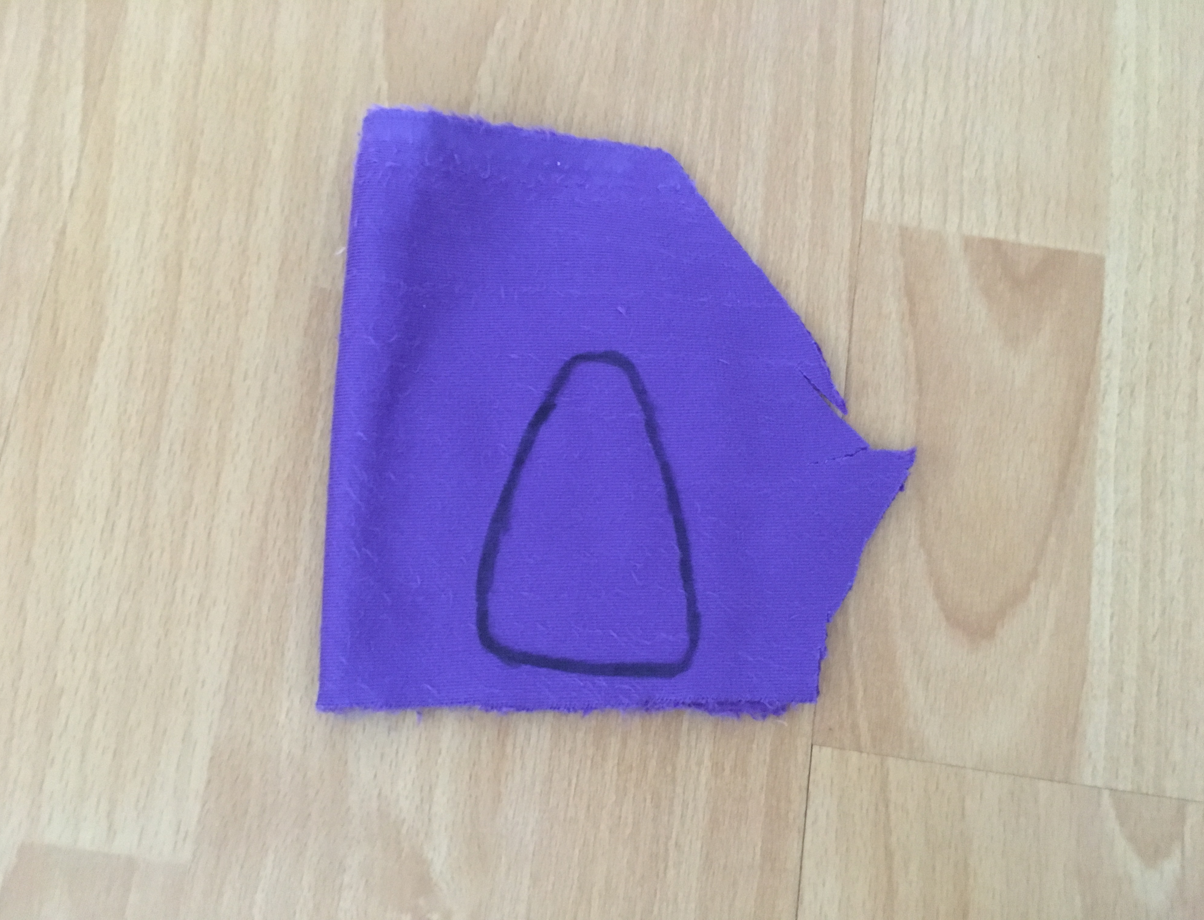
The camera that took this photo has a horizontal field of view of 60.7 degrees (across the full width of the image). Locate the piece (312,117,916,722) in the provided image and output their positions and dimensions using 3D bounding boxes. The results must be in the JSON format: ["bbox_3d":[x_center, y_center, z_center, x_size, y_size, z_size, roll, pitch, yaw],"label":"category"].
[{"bbox_3d":[0.006,-0.015,0.243,0.137,0.006,0.147,1,78,-2],"label":"piece"}]

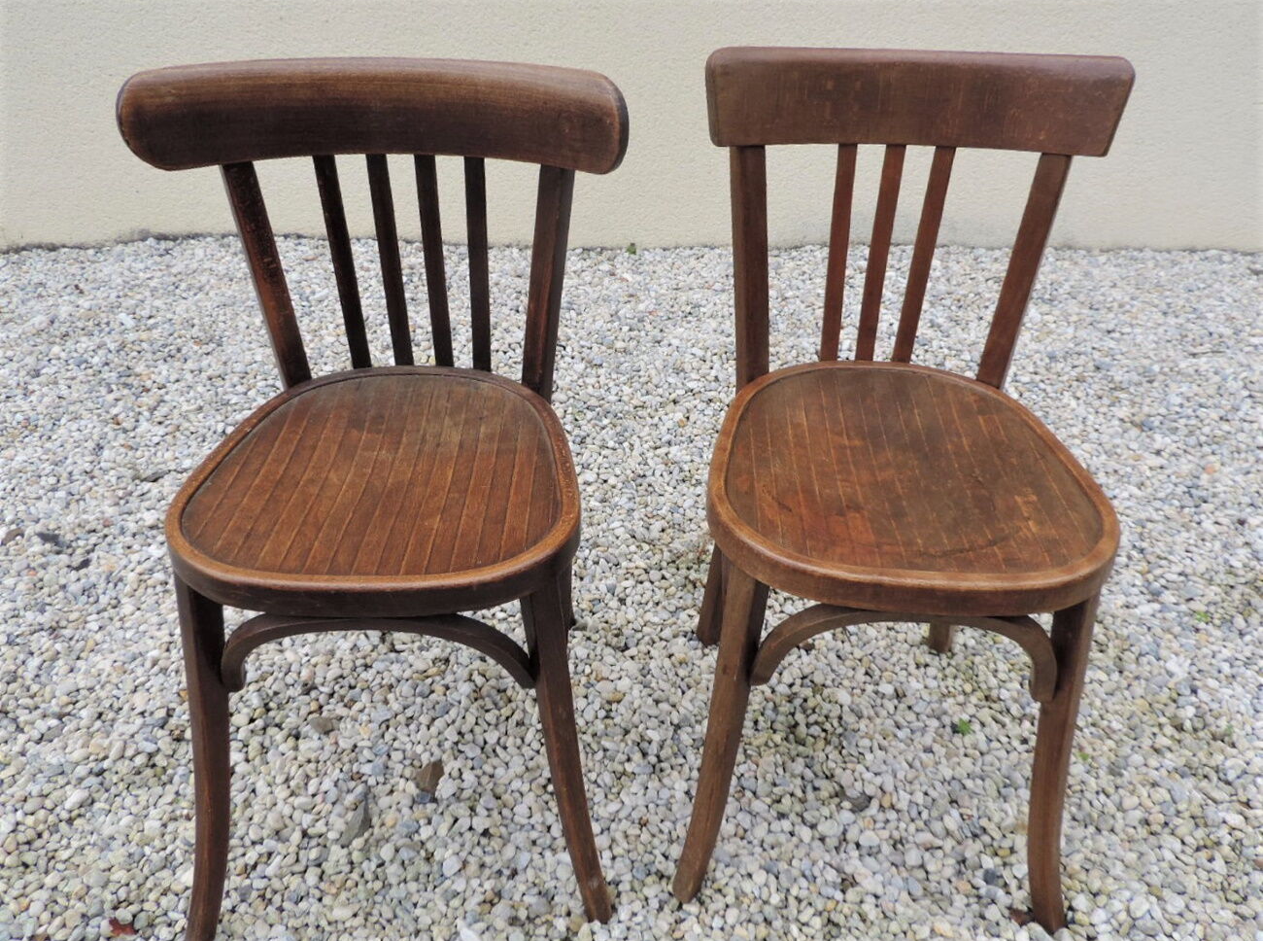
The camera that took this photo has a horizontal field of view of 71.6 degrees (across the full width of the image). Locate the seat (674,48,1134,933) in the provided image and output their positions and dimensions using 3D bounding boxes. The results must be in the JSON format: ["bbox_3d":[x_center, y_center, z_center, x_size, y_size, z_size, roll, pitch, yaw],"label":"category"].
[{"bbox_3d":[0.290,0.031,0.986,0.455,0.825,0.535,3,35,2],"label":"seat"}]

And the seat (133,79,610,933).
[{"bbox_3d":[-0.260,0.035,0.973,0.515,0.820,0.538,-1,35,-2],"label":"seat"}]

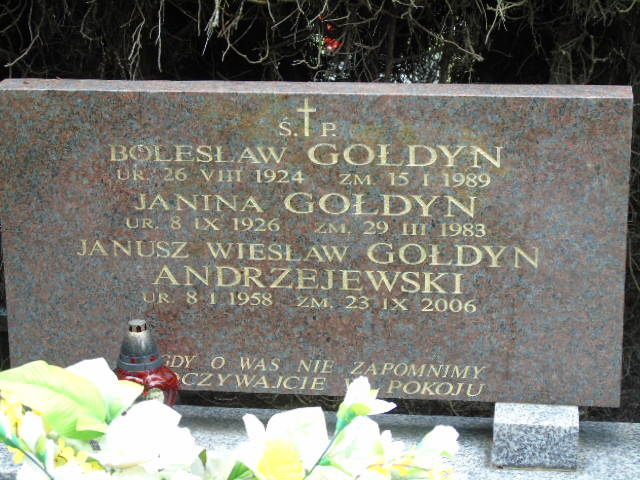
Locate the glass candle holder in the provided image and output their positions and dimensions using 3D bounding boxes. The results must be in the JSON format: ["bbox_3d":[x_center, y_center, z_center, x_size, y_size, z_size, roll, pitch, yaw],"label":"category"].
[{"bbox_3d":[-0.247,0.198,2.103,0.098,0.182,0.098,-9,20,-23],"label":"glass candle holder"}]

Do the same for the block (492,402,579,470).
[{"bbox_3d":[0.300,0.256,2.110,0.112,0.067,0.144,1,18,8],"label":"block"}]

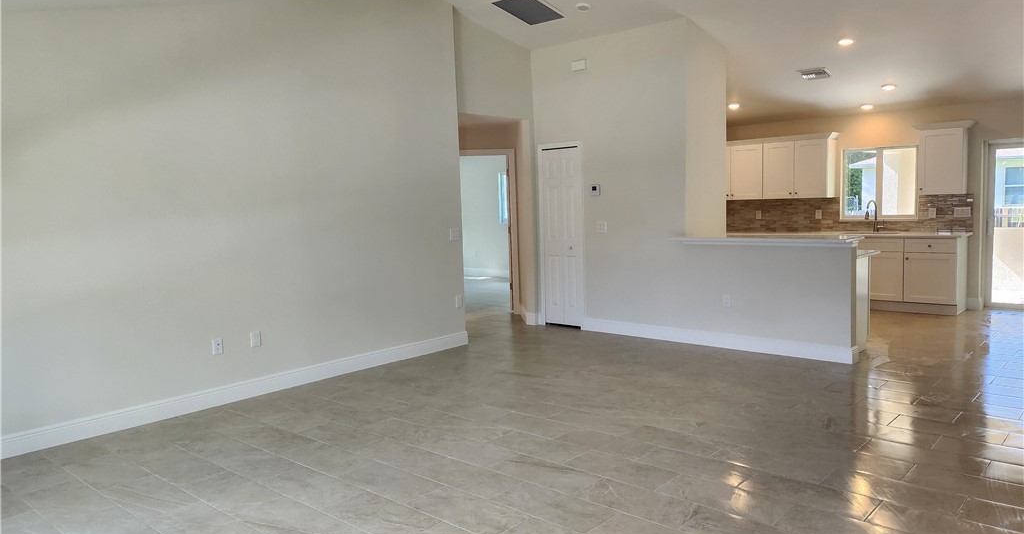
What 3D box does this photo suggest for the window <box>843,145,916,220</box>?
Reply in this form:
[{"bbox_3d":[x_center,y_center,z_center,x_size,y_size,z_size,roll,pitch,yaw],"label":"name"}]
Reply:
[{"bbox_3d":[4.607,-1.036,8.914,0.905,0.910,0.120,3,7,42],"label":"window"}]

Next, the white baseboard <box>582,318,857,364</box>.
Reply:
[{"bbox_3d":[1.868,0.702,7.048,2.870,0.140,0.050,3,7,42],"label":"white baseboard"}]

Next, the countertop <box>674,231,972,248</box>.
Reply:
[{"bbox_3d":[3.368,-0.333,7.728,2.250,0.180,3.500,3,7,42],"label":"countertop"}]

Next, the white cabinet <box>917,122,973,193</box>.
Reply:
[{"bbox_3d":[5.017,-1.254,8.236,0.550,0.825,0.380,3,7,42],"label":"white cabinet"}]

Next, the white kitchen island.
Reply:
[{"bbox_3d":[2.475,0.232,6.801,1.690,1.080,0.830,3,7,42],"label":"white kitchen island"}]

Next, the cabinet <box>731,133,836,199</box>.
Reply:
[{"bbox_3d":[3.586,-1.327,9.514,1.430,0.825,0.370,3,7,42],"label":"cabinet"}]

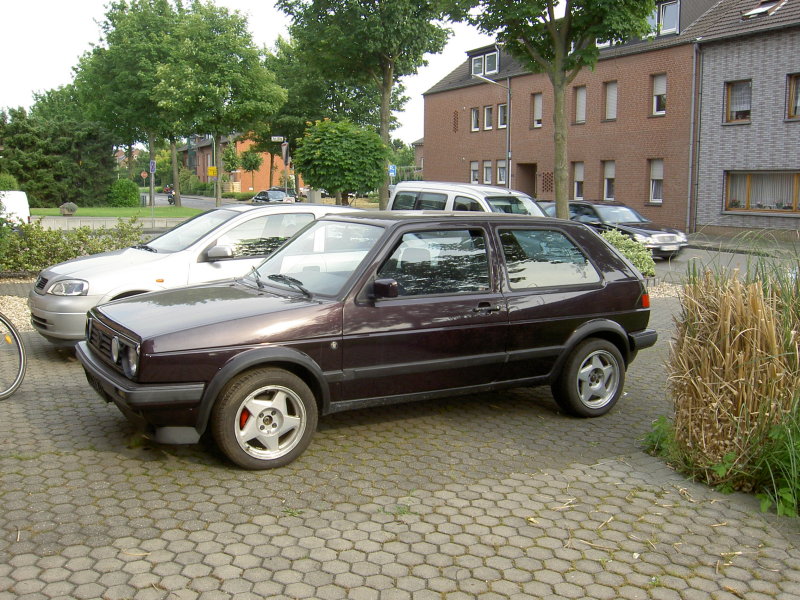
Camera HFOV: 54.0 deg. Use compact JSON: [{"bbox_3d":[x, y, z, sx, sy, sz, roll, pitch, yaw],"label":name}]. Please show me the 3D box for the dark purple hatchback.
[{"bbox_3d":[-0.060,0.100,5.630,3.990,1.420,1.710,-4,9,-30],"label":"dark purple hatchback"}]

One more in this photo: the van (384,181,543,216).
[{"bbox_3d":[1.680,-1.628,17.043,1.710,1.810,4.080,-7,11,-40],"label":"van"}]

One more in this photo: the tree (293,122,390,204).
[{"bbox_3d":[-1.936,-3.961,25.698,3.150,3.865,3.150,0,8,0],"label":"tree"}]

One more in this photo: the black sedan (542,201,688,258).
[{"bbox_3d":[5.282,-1.887,20.643,1.770,1.430,4.600,-5,10,-30],"label":"black sedan"}]

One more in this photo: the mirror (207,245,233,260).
[{"bbox_3d":[-1.767,-0.465,7.691,0.180,0.155,0.220,-4,9,-28],"label":"mirror"}]

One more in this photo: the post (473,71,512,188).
[{"bbox_3d":[3.909,-6.302,32.488,2.000,6.450,0.250,-4,9,-28],"label":"post"}]

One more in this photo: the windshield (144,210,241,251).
[{"bbox_3d":[-2.242,-0.770,8.463,0.830,0.160,1.350,-35,22,-20],"label":"windshield"}]

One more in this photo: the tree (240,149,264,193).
[{"bbox_3d":[-12.242,-10.179,64.204,1.950,4.320,1.950,0,8,0],"label":"tree"}]

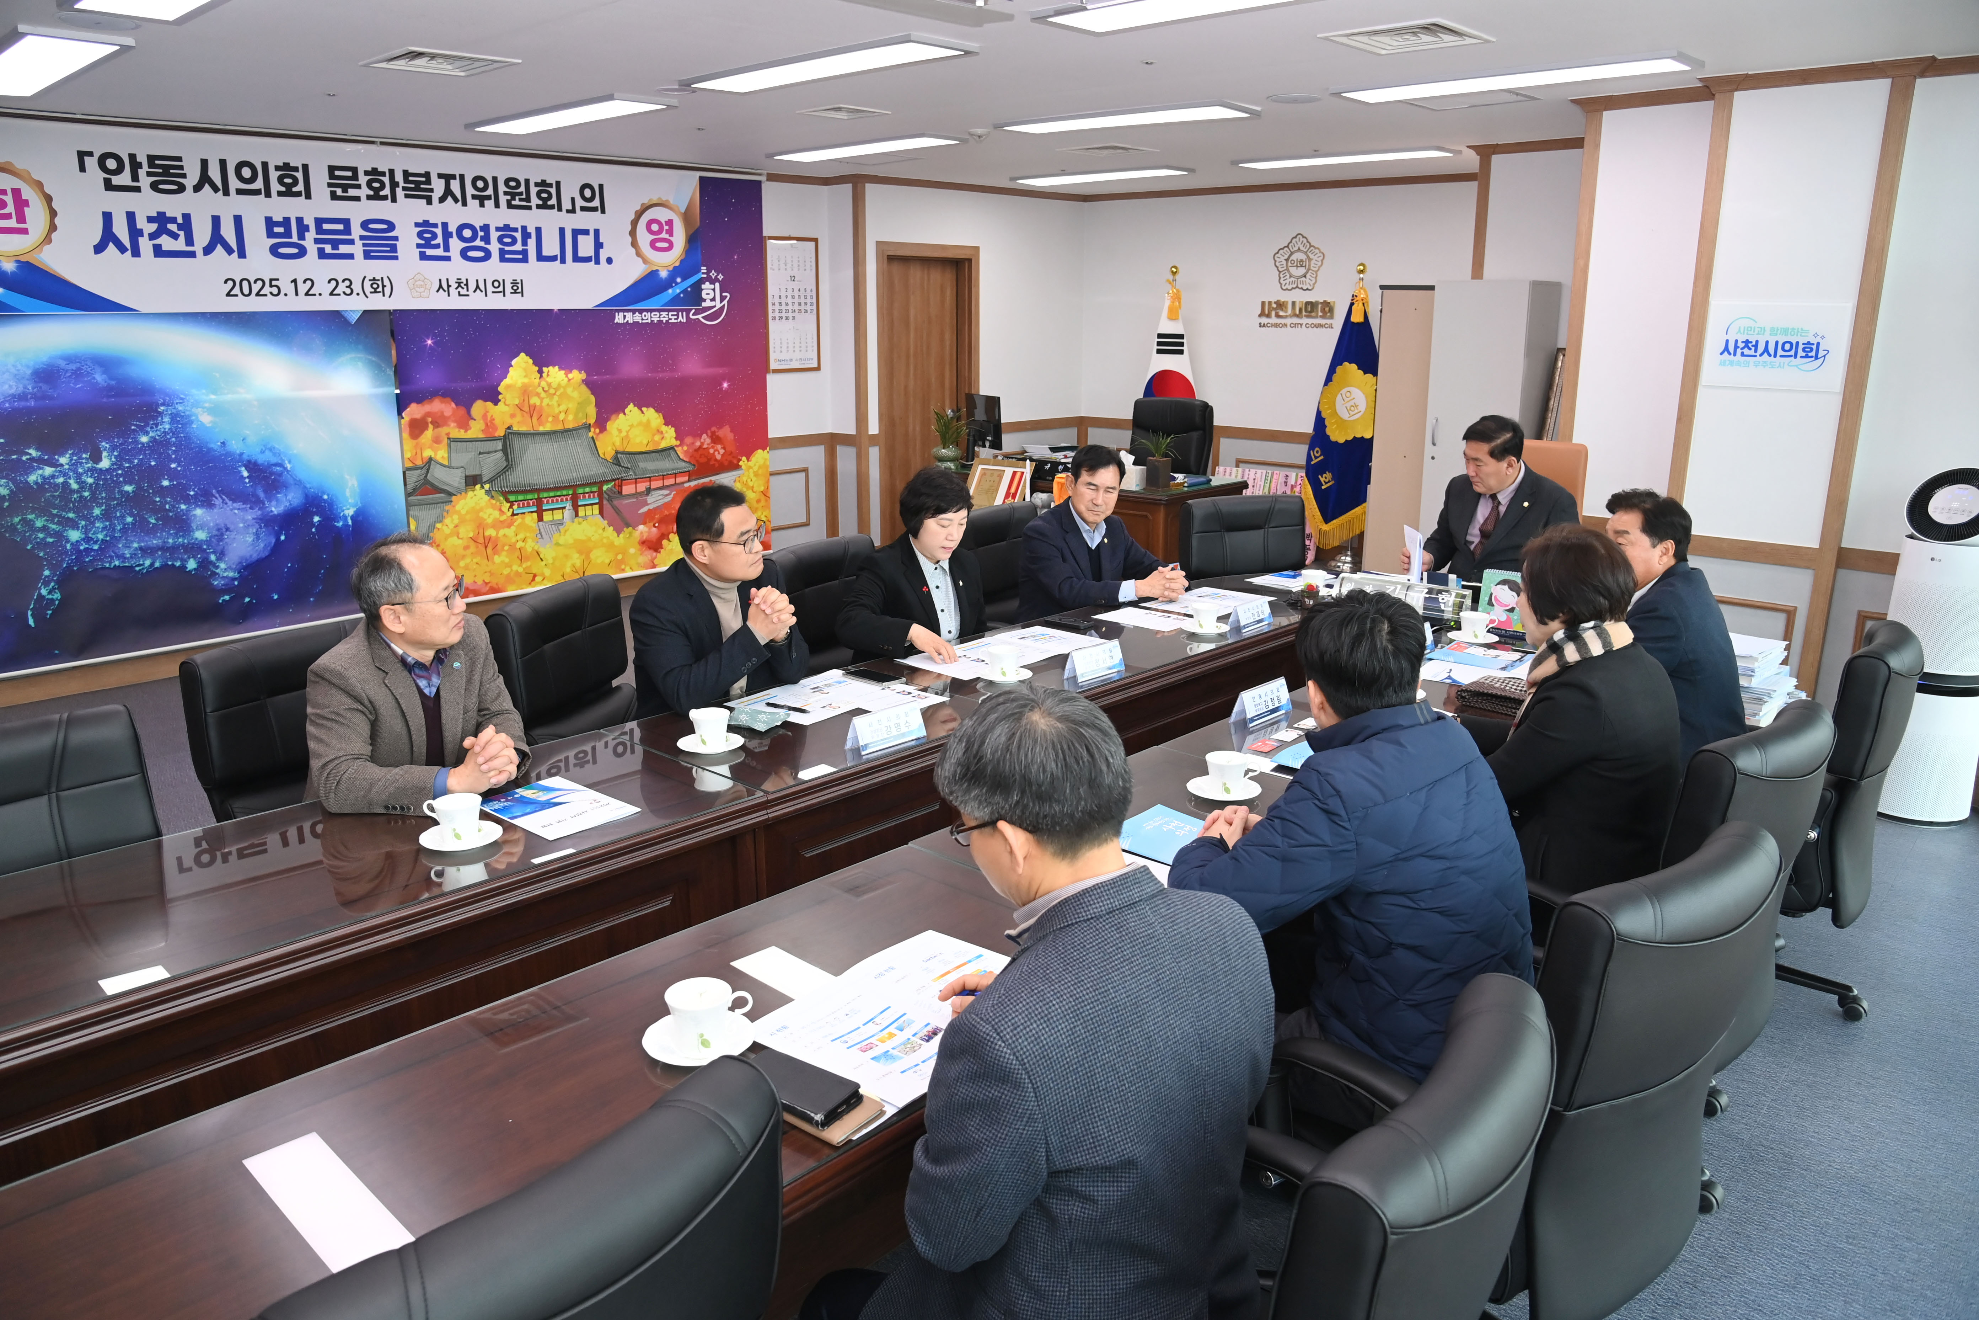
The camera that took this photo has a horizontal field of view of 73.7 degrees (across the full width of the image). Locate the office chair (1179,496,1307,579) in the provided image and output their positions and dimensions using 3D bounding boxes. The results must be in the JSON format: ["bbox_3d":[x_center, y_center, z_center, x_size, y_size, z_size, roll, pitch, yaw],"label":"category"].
[{"bbox_3d":[1.120,-0.161,5.572,0.600,1.010,0.640,-6,16,-22],"label":"office chair"}]

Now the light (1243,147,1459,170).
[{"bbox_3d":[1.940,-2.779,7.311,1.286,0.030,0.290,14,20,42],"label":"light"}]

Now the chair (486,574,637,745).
[{"bbox_3d":[-0.919,0.312,3.489,0.650,1.020,0.620,5,16,18],"label":"chair"}]

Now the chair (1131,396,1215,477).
[{"bbox_3d":[0.987,-1.054,8.478,0.640,1.160,0.700,14,20,42],"label":"chair"}]

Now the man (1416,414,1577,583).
[{"bbox_3d":[1.919,-0.261,5.252,0.800,1.380,0.600,-11,19,-35],"label":"man"}]

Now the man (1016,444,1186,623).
[{"bbox_3d":[0.393,-0.125,4.802,0.560,1.260,0.800,-10,18,-31],"label":"man"}]

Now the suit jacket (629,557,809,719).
[{"bbox_3d":[-0.723,0.024,3.489,0.450,0.630,0.540,8,17,25],"label":"suit jacket"}]

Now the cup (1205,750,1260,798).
[{"bbox_3d":[0.506,0.237,2.739,0.114,0.070,0.088,0,15,-1],"label":"cup"}]

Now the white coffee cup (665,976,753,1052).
[{"bbox_3d":[-0.385,0.501,1.832,0.120,0.080,0.094,0,15,-1],"label":"white coffee cup"}]

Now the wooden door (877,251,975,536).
[{"bbox_3d":[-0.442,-1.871,9.606,0.130,2.211,1.006,14,20,42],"label":"wooden door"}]

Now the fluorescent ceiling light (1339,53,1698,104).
[{"bbox_3d":[1.875,-2.097,4.782,1.285,0.036,0.310,14,20,42],"label":"fluorescent ceiling light"}]

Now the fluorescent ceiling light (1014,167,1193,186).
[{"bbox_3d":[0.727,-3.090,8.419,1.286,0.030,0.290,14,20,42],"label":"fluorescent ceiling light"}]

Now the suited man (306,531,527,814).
[{"bbox_3d":[-1.337,0.351,3.099,0.760,1.280,0.560,12,19,36],"label":"suited man"}]

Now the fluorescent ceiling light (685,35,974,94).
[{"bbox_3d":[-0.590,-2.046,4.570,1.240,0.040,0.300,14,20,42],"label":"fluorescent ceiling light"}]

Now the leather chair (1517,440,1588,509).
[{"bbox_3d":[2.121,-0.313,5.668,0.680,1.170,0.630,-12,19,-37],"label":"leather chair"}]

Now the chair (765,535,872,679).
[{"bbox_3d":[-0.444,0.122,4.490,0.660,1.010,0.600,14,20,42],"label":"chair"}]

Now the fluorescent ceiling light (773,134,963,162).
[{"bbox_3d":[-0.681,-2.741,7.101,1.285,0.036,0.310,14,20,42],"label":"fluorescent ceiling light"}]

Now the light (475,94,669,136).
[{"bbox_3d":[-1.879,-2.401,5.840,1.285,0.036,0.310,14,20,42],"label":"light"}]

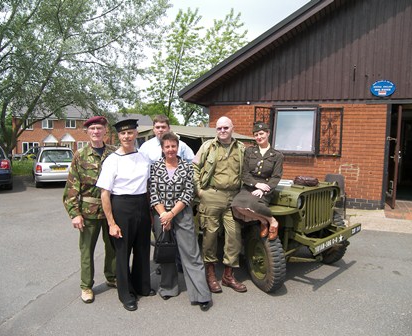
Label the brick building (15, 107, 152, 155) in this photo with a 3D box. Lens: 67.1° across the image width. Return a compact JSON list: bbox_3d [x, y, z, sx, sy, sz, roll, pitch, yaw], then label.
[{"bbox_3d":[-16.177,-4.700,41.552,16.800,7.100,8.000,-1,4,-30],"label":"brick building"}]

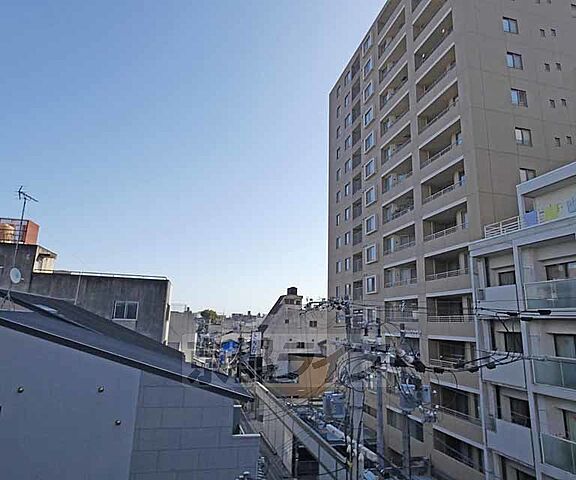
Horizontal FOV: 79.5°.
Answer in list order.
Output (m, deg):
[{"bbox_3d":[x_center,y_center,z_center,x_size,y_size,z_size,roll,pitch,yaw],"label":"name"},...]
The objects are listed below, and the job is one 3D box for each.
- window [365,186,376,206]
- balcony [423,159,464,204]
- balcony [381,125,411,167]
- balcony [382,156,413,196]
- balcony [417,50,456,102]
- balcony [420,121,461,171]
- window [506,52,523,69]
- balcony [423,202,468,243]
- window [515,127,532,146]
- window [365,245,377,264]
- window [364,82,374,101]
[{"bbox_3d":[8.261,-4.369,35.021,0.200,1.630,2.050,5,-13,-13],"label":"window"},{"bbox_3d":[11.457,-3.953,24.965,1.000,1.695,4.539,5,-13,-14],"label":"balcony"},{"bbox_3d":[10.222,-8.531,31.682,1.000,1.663,4.875,5,-13,-14],"label":"balcony"},{"bbox_3d":[10.028,-5.622,30.544,1.300,1.800,4.900,5,-13,-13],"label":"balcony"},{"bbox_3d":[11.632,-12.446,26.353,1.300,1.800,4.600,5,-13,-13],"label":"balcony"},{"bbox_3d":[11.558,-6.833,25.595,1.000,1.695,4.539,5,-13,-14],"label":"balcony"},{"bbox_3d":[16.105,-12.668,24.614,1.220,1.217,0.150,5,-13,-14],"label":"window"},{"bbox_3d":[11.357,-1.072,24.335,1.000,1.695,4.539,5,-13,-14],"label":"balcony"},{"bbox_3d":[15.476,-6.708,22.768,1.270,1.250,0.170,5,-13,-13],"label":"window"},{"bbox_3d":[8.071,1.475,33.494,0.150,1.450,1.856,5,-13,-14],"label":"window"},{"bbox_3d":[8.674,-15.806,37.274,0.150,1.450,1.856,5,-13,-14],"label":"window"}]

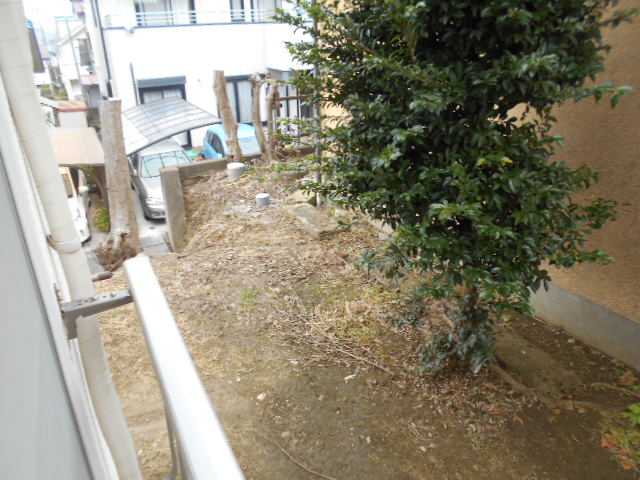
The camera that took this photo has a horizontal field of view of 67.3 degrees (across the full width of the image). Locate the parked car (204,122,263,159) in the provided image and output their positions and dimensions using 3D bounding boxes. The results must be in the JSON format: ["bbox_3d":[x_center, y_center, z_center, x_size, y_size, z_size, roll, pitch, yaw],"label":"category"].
[{"bbox_3d":[-2.714,-2.687,15.423,1.660,1.520,3.750,-13,29,-25],"label":"parked car"}]

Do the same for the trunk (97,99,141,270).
[{"bbox_3d":[-2.487,-0.645,5.868,0.440,2.083,0.420,-7,26,-25],"label":"trunk"}]

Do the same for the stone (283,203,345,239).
[{"bbox_3d":[-0.087,-0.310,7.444,0.470,0.120,1.120,-13,29,-25],"label":"stone"}]

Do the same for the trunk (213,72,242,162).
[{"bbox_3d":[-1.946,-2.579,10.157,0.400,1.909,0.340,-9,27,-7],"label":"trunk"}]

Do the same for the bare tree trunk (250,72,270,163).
[{"bbox_3d":[-1.260,-2.586,10.257,0.340,1.881,0.300,-5,26,-5],"label":"bare tree trunk"}]

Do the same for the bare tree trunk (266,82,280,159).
[{"bbox_3d":[-1.040,-2.611,10.567,0.280,1.630,0.260,0,26,-7],"label":"bare tree trunk"}]

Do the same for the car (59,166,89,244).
[{"bbox_3d":[-6.948,-1.102,12.271,1.600,1.520,3.800,-13,29,-25],"label":"car"}]

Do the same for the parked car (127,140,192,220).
[{"bbox_3d":[-4.596,-1.969,14.042,1.700,1.470,4.350,-13,29,-25],"label":"parked car"}]

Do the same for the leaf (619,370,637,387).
[{"bbox_3d":[2.667,1.205,4.169,0.140,0.040,0.140,19,32,35],"label":"leaf"}]

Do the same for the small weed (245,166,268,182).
[{"bbox_3d":[-1.282,-1.339,9.637,0.450,0.200,0.360,-13,29,-25],"label":"small weed"}]

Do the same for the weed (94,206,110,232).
[{"bbox_3d":[-5.434,-0.518,12.181,0.450,0.500,0.450,-13,29,-25],"label":"weed"}]

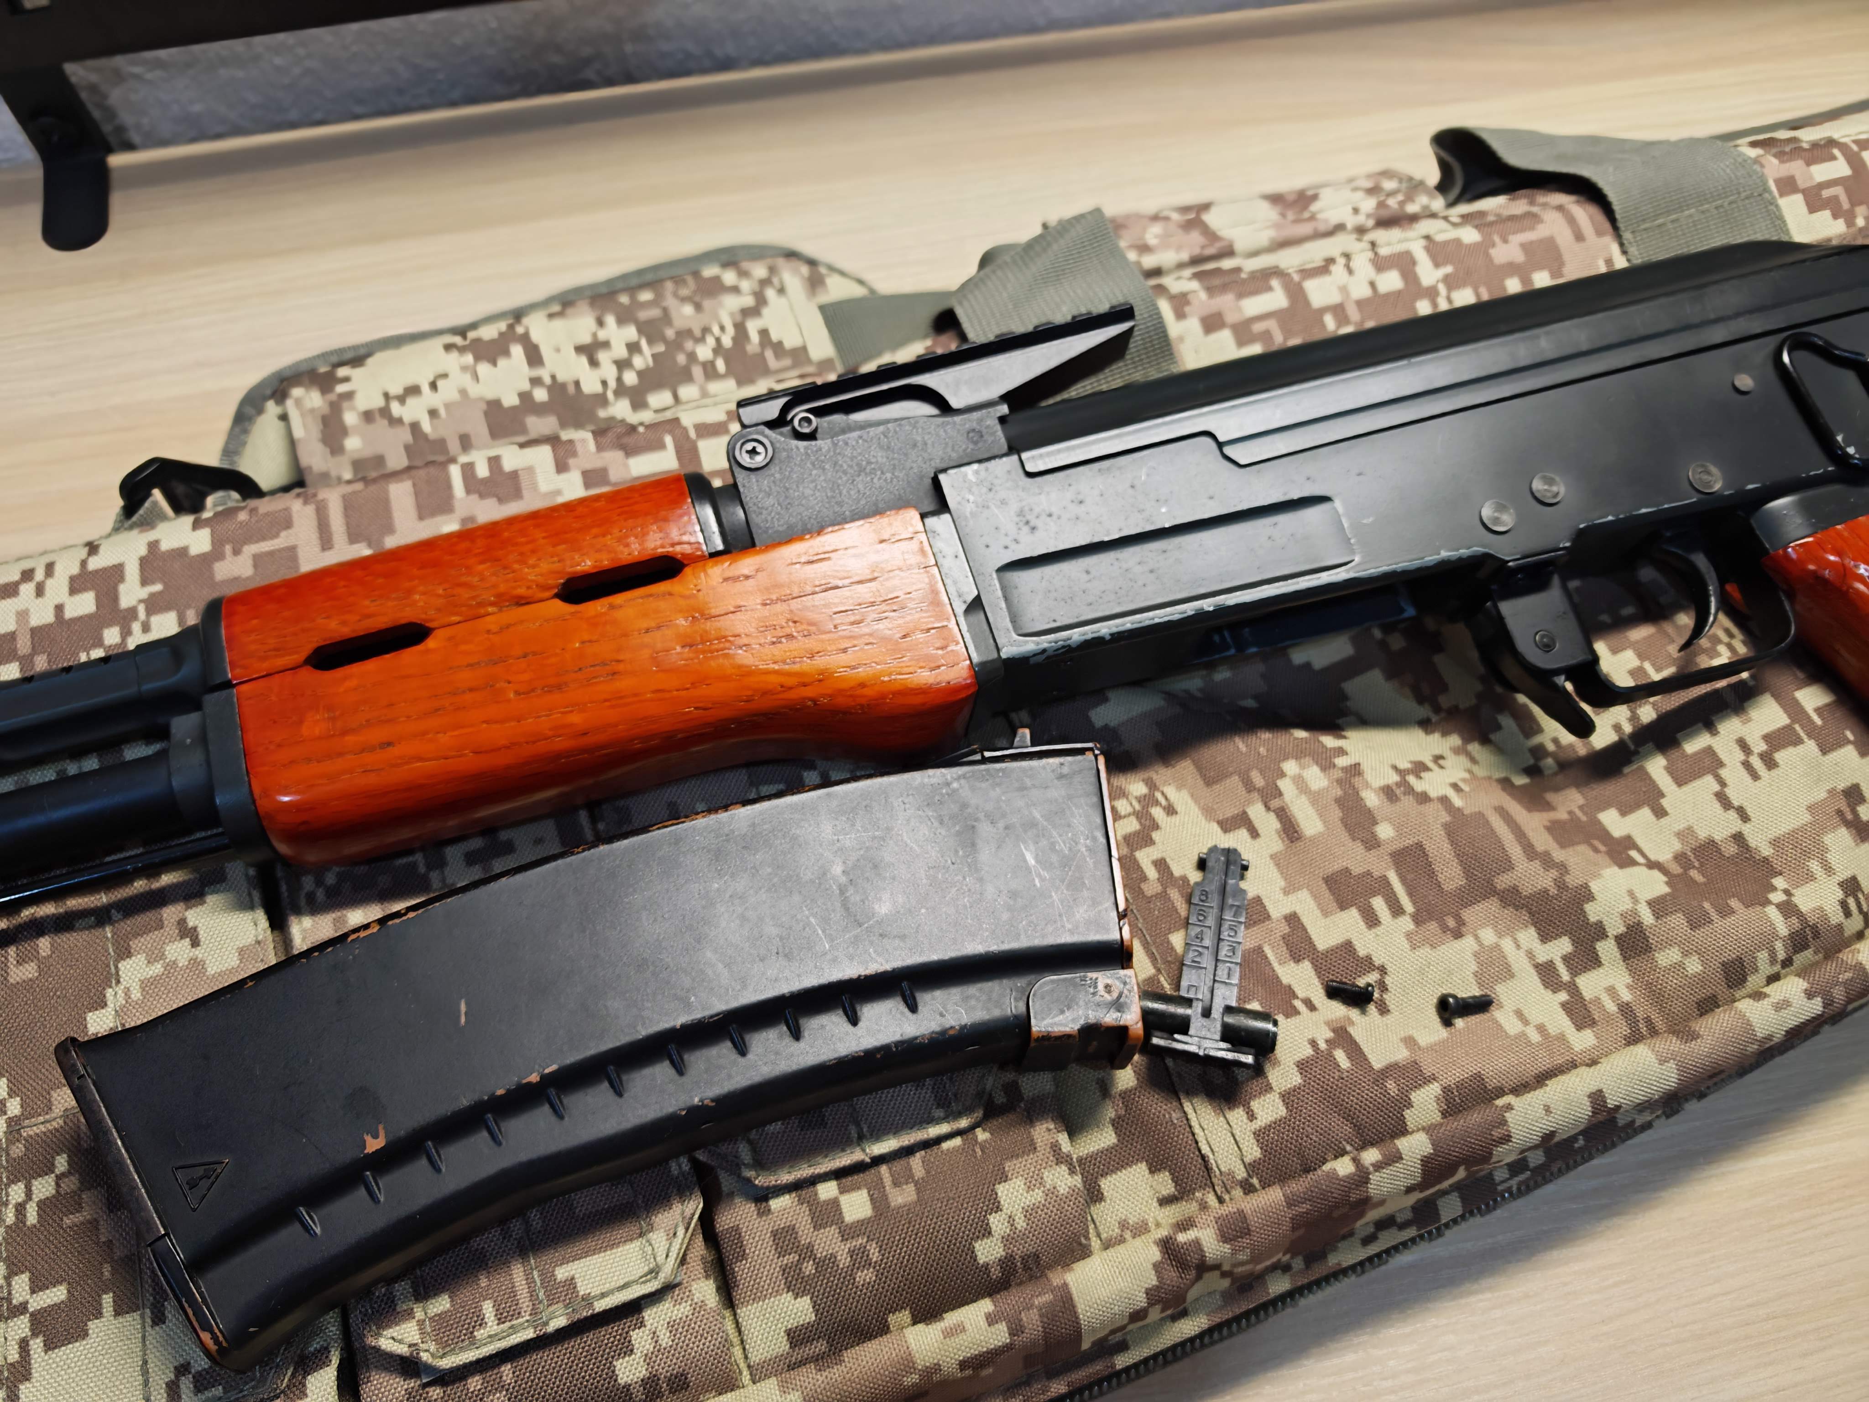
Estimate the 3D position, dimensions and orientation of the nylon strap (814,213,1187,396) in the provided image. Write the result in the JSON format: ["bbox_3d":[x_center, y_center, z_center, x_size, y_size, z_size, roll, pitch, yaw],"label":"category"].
[{"bbox_3d":[0.018,-0.111,0.361,0.090,0.030,0.044,-15,69,-8],"label":"nylon strap"}]

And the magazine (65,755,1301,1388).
[{"bbox_3d":[-0.056,0.067,0.276,0.228,0.028,0.074,-16,69,-10],"label":"magazine"}]

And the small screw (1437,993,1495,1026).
[{"bbox_3d":[0.121,0.069,0.294,0.013,0.005,0.005,-8,68,-6],"label":"small screw"}]

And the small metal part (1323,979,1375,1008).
[{"bbox_3d":[0.094,0.066,0.294,0.011,0.005,0.005,10,67,2],"label":"small metal part"}]

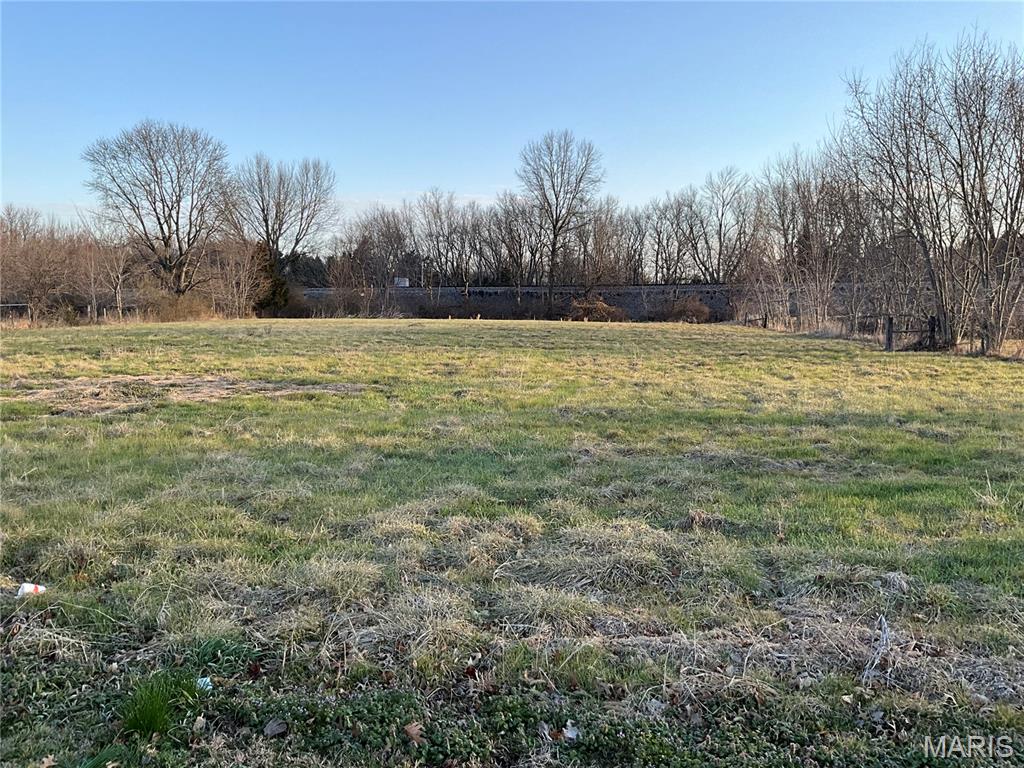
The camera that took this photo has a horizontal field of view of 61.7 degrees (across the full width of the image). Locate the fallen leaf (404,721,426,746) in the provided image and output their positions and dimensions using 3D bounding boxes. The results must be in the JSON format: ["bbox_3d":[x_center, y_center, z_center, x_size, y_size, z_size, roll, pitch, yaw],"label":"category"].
[{"bbox_3d":[-0.330,1.202,2.952,0.095,0.022,0.075,16,26,37],"label":"fallen leaf"}]

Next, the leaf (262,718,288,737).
[{"bbox_3d":[-0.823,1.199,2.986,0.085,0.024,0.068,-12,24,-30],"label":"leaf"}]

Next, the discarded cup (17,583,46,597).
[{"bbox_3d":[-2.440,1.052,4.352,0.132,0.085,0.085,6,7,14],"label":"discarded cup"}]

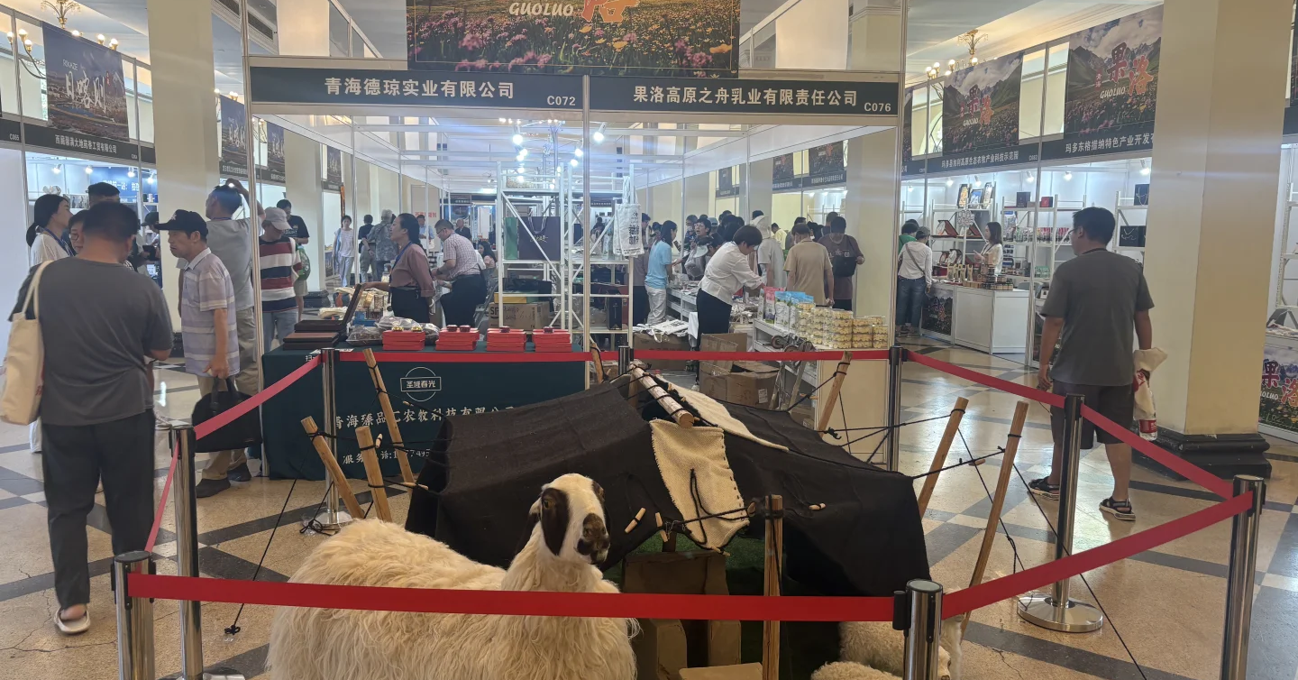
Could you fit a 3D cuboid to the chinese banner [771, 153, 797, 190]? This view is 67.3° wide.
[{"bbox_3d":[2.803,-3.814,20.624,0.050,1.140,2.000,-1,7,-8],"label":"chinese banner"}]

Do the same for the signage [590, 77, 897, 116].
[{"bbox_3d":[0.607,-1.528,6.110,1.950,0.205,0.040,-1,7,-8],"label":"signage"}]

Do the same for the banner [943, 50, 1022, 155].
[{"bbox_3d":[4.052,-2.864,11.999,0.050,1.060,2.050,0,7,-7],"label":"banner"}]

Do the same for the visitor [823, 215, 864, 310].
[{"bbox_3d":[2.030,-0.489,10.300,0.520,1.630,0.380,2,7,14],"label":"visitor"}]

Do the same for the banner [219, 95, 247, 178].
[{"bbox_3d":[-7.000,-3.416,16.655,0.050,1.250,2.050,-1,7,-8],"label":"banner"}]

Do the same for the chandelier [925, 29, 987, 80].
[{"bbox_3d":[5.004,-4.195,15.245,1.380,1.280,1.380,0,7,-7],"label":"chandelier"}]

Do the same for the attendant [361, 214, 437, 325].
[{"bbox_3d":[-2.051,-0.223,8.000,0.600,1.610,0.480,-1,7,-11],"label":"attendant"}]

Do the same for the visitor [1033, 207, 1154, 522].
[{"bbox_3d":[2.467,0.106,5.475,0.580,1.660,0.500,-1,7,-9],"label":"visitor"}]

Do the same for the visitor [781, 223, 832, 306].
[{"bbox_3d":[1.617,-0.413,9.900,0.530,1.570,0.360,-1,7,-9],"label":"visitor"}]

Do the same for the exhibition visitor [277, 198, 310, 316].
[{"bbox_3d":[-4.131,-0.729,11.300,0.500,1.770,0.380,-3,8,-27],"label":"exhibition visitor"}]

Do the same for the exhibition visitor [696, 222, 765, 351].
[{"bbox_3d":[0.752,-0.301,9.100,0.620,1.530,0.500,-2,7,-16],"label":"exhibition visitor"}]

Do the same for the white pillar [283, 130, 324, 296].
[{"bbox_3d":[-6.019,-2.873,17.060,0.570,4.600,0.590,0,7,-7],"label":"white pillar"}]

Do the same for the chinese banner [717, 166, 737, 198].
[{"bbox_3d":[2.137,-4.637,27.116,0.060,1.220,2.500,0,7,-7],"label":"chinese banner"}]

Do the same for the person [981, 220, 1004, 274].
[{"bbox_3d":[4.661,-0.799,13.200,0.350,1.580,0.440,1,7,2],"label":"person"}]

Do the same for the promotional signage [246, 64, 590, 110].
[{"bbox_3d":[-1.342,-1.478,5.738,1.940,0.215,0.050,0,7,-6],"label":"promotional signage"}]

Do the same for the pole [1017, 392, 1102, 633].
[{"bbox_3d":[1.677,0.667,3.904,0.320,0.905,0.320,0,7,0],"label":"pole"}]

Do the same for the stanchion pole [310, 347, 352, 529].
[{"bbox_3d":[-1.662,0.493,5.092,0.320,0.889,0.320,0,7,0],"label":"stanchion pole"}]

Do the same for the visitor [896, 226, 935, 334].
[{"bbox_3d":[3.672,-0.817,13.500,0.500,1.500,0.360,5,8,30],"label":"visitor"}]

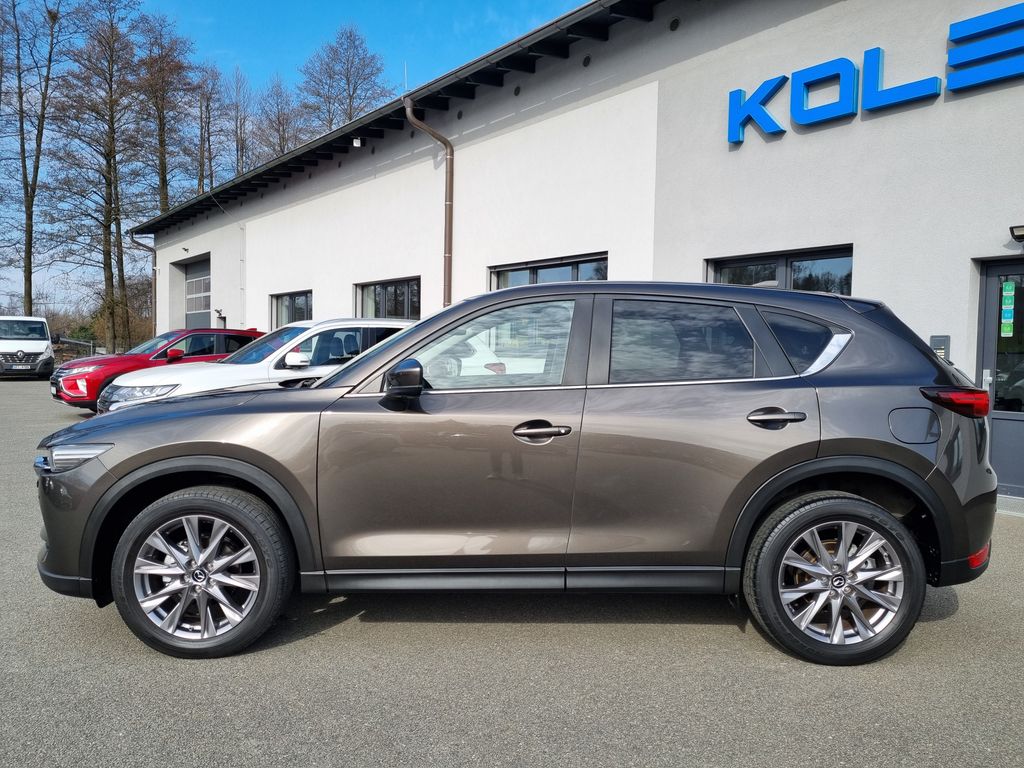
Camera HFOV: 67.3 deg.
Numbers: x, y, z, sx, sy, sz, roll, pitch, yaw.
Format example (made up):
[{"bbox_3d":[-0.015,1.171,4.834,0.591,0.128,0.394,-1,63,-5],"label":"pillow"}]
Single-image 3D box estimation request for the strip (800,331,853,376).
[{"bbox_3d":[1.360,-0.128,3.330,0.243,0.200,0.080,1,-6,-1],"label":"strip"}]

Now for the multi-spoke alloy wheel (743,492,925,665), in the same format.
[{"bbox_3d":[1.390,0.836,3.358,0.730,0.720,0.235,1,2,-1],"label":"multi-spoke alloy wheel"}]

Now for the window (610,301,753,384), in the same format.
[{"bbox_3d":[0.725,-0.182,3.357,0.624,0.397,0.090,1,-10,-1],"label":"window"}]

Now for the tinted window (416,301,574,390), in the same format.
[{"bbox_3d":[-0.099,-0.176,3.337,0.760,0.421,0.090,1,-10,-1],"label":"tinted window"}]

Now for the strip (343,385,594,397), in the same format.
[{"bbox_3d":[-0.197,0.029,3.257,1.025,0.024,0.025,-2,2,0],"label":"strip"}]

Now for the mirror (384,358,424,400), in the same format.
[{"bbox_3d":[-0.433,-0.012,3.099,0.163,0.179,0.230,1,2,-1],"label":"mirror"}]

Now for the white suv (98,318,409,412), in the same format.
[{"bbox_3d":[-2.431,0.009,9.661,4.695,1.700,1.810,-1,3,-36],"label":"white suv"}]

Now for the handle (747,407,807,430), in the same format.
[{"bbox_3d":[1.113,0.145,3.234,0.249,0.089,0.060,1,2,-1],"label":"handle"}]

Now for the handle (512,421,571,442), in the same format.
[{"bbox_3d":[0.127,0.198,3.202,0.243,0.080,0.060,1,2,-1],"label":"handle"}]

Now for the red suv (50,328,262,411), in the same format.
[{"bbox_3d":[-6.396,-0.282,15.056,4.405,1.685,1.805,-1,3,-40],"label":"red suv"}]

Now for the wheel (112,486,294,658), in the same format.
[{"bbox_3d":[-1.307,0.789,3.289,0.730,0.720,0.235,1,2,-1],"label":"wheel"}]

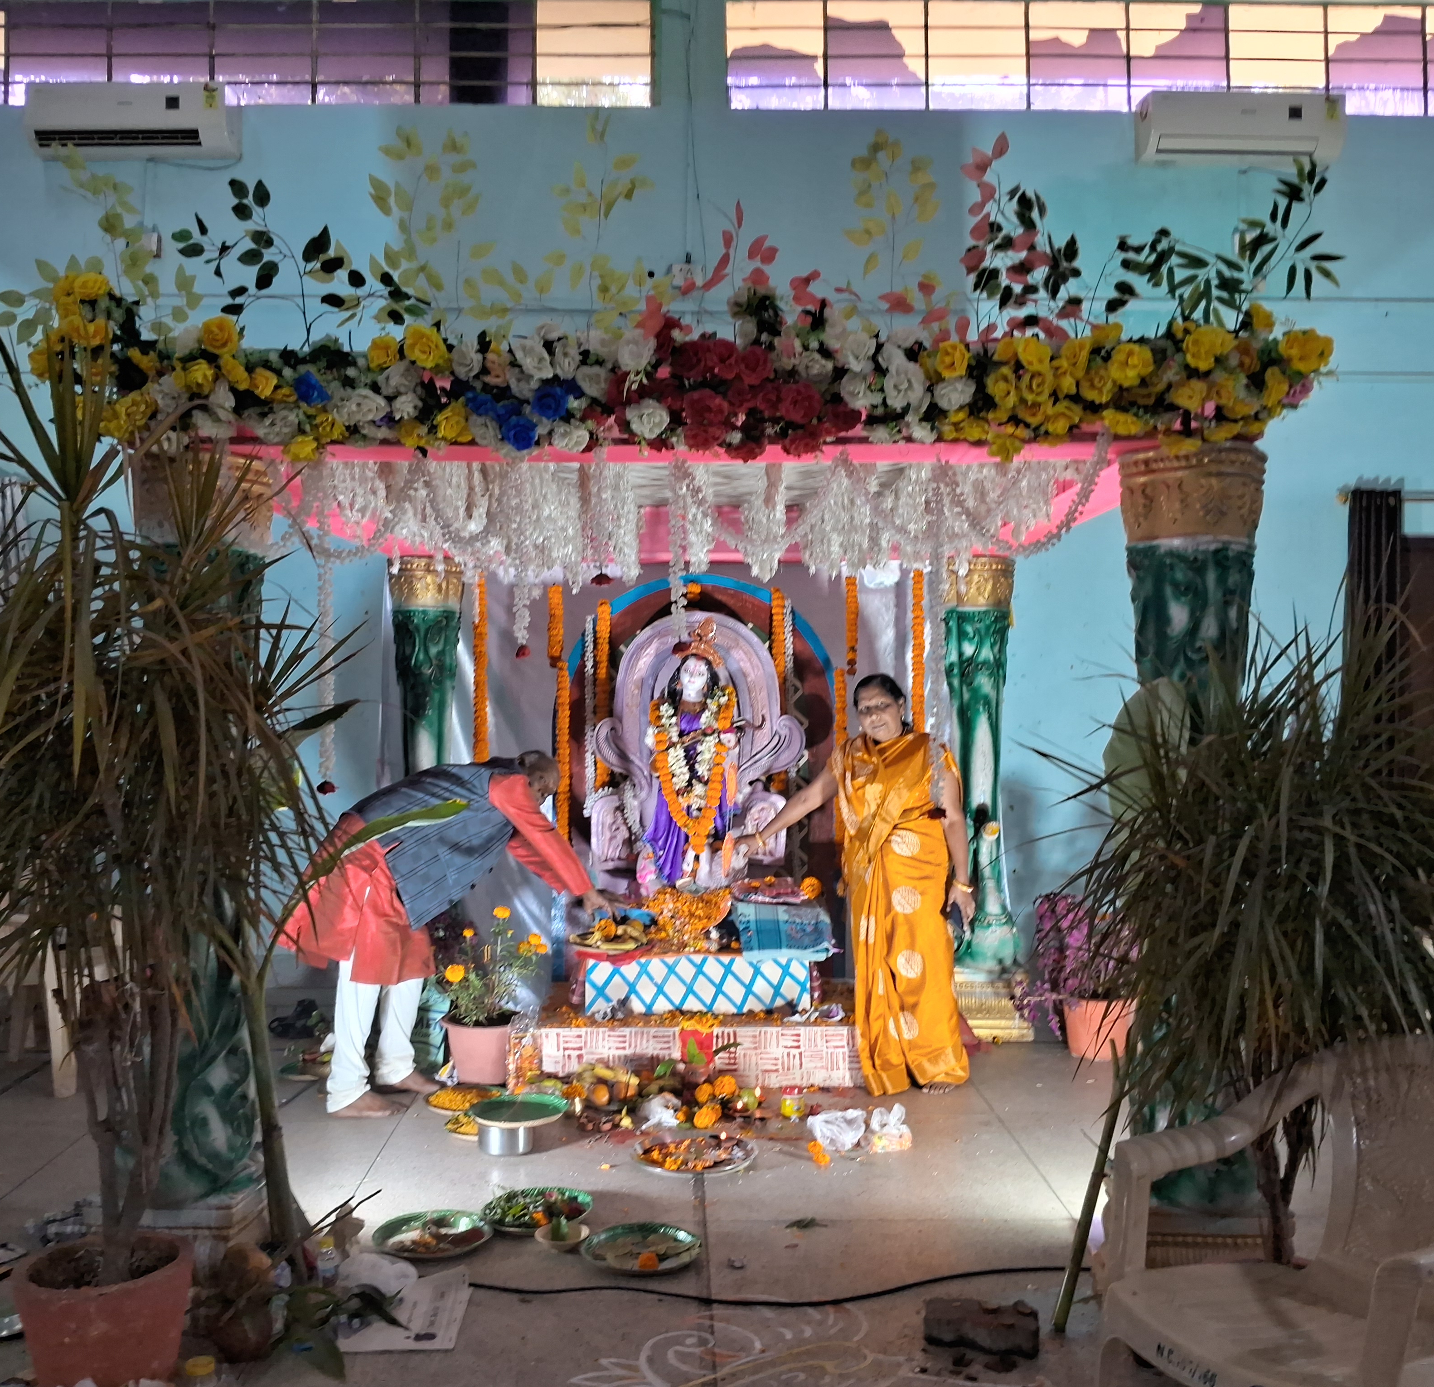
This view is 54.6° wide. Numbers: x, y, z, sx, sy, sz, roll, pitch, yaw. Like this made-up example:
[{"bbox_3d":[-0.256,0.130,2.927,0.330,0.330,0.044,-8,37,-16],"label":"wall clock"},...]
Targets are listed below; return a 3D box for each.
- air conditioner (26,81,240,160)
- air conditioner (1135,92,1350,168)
[{"bbox_3d":[-2.709,-2.653,6.450,0.910,0.285,0.220,0,1,-1],"label":"air conditioner"},{"bbox_3d":[2.590,-2.790,6.870,0.955,0.285,0.225,0,0,-2],"label":"air conditioner"}]

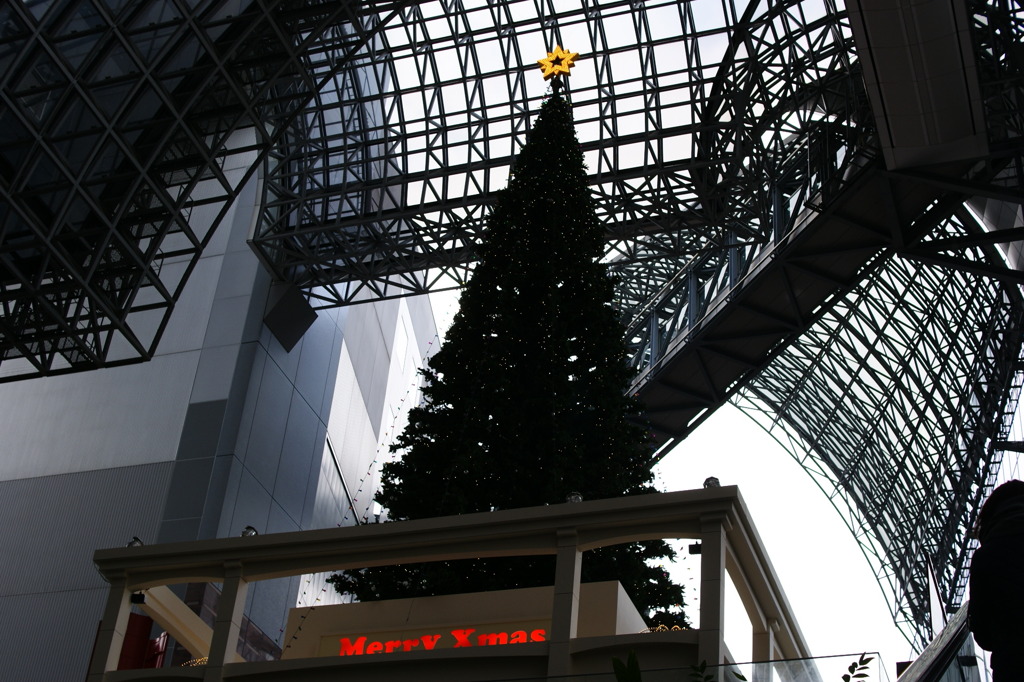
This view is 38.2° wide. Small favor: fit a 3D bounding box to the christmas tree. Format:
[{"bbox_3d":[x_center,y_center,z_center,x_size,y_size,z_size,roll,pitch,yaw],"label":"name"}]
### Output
[{"bbox_3d":[0.636,-0.985,39.668,8.256,19.296,8.256,-8,-37,18],"label":"christmas tree"}]

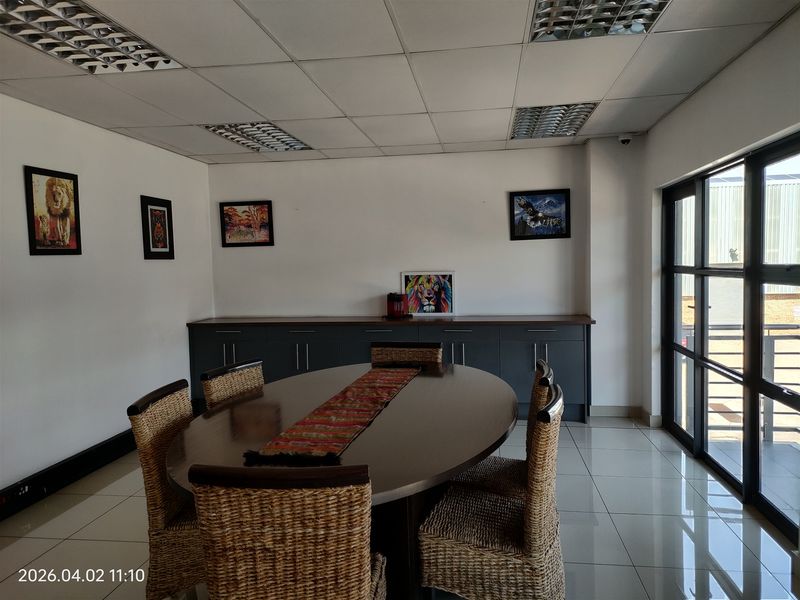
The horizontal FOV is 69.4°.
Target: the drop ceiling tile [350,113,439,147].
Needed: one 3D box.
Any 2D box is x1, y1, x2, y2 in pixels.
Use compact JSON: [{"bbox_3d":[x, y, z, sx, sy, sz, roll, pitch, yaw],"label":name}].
[{"bbox_3d":[0.003,-1.410,4.818,0.595,0.015,1.195,-1,4,9],"label":"drop ceiling tile"}]

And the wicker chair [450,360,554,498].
[{"bbox_3d":[0.499,0.818,2.950,0.570,0.920,0.490,0,4,14],"label":"wicker chair"}]

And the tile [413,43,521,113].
[{"bbox_3d":[0.417,-1.331,3.531,0.597,0.018,1.197,-1,4,9],"label":"tile"}]

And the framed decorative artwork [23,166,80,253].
[{"bbox_3d":[-2.348,-0.589,3.925,0.026,0.573,0.482,-1,4,9],"label":"framed decorative artwork"}]

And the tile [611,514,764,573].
[{"bbox_3d":[1.498,1.292,3.096,0.597,0.010,0.597,-1,4,9],"label":"tile"}]

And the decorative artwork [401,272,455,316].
[{"bbox_3d":[0.289,-0.055,5.844,0.530,0.450,0.030,-1,-2,8],"label":"decorative artwork"}]

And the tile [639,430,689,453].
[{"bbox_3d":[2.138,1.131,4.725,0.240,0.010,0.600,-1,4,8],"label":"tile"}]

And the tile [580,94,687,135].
[{"bbox_3d":[1.766,-1.434,4.549,0.590,0.015,1.200,-1,4,8],"label":"tile"}]

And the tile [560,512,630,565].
[{"bbox_3d":[0.890,1.287,3.153,0.597,0.010,0.597,-1,4,9],"label":"tile"}]

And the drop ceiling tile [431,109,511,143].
[{"bbox_3d":[0.596,-1.412,4.715,0.597,0.018,1.197,-1,4,9],"label":"drop ceiling tile"}]

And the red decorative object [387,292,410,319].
[{"bbox_3d":[-0.013,0.060,5.718,0.220,0.250,0.200,-1,4,8],"label":"red decorative object"}]

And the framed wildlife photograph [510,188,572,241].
[{"bbox_3d":[1.378,-0.833,5.682,0.576,0.471,0.025,-1,4,9],"label":"framed wildlife photograph"}]

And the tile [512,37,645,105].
[{"bbox_3d":[1.004,-1.345,3.451,0.600,0.015,1.200,-1,4,8],"label":"tile"}]

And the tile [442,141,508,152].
[{"bbox_3d":[0.717,-1.468,5.521,0.597,0.018,0.433,-1,4,9],"label":"tile"}]

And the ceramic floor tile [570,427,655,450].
[{"bbox_3d":[1.766,1.168,4.872,0.597,0.010,0.597,-1,4,9],"label":"ceramic floor tile"}]

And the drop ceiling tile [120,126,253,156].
[{"bbox_3d":[-1.777,-1.385,5.075,0.597,0.018,1.197,-1,4,9],"label":"drop ceiling tile"}]

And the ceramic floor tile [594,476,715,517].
[{"bbox_3d":[1.587,1.250,3.688,0.597,0.010,0.597,-1,4,9],"label":"ceramic floor tile"}]

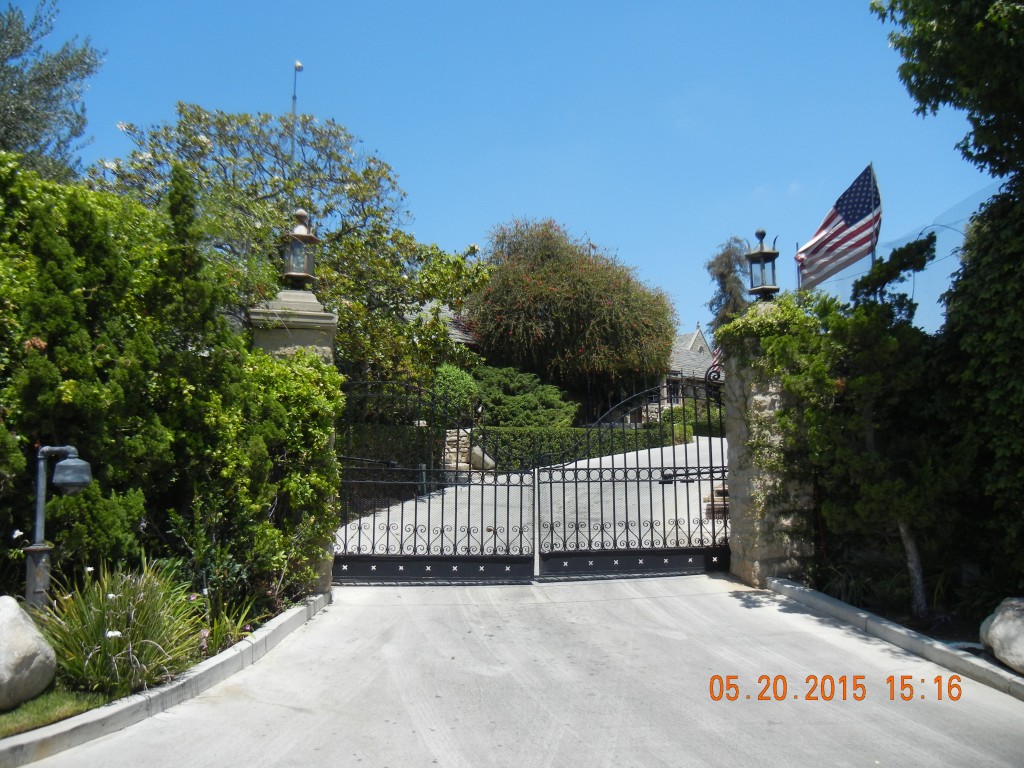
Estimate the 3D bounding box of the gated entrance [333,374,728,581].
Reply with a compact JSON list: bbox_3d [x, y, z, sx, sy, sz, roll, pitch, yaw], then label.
[{"bbox_3d":[0.306,1.040,10.030,4.630,2.300,0.180,1,-5,-11],"label":"gated entrance"}]

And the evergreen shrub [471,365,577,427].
[{"bbox_3d":[0.327,0.400,21.500,2.450,1.600,2.200,0,-5,0],"label":"evergreen shrub"}]

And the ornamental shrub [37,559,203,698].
[{"bbox_3d":[-2.426,1.478,5.500,0.920,0.720,0.850,0,-5,0],"label":"ornamental shrub"}]

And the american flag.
[{"bbox_3d":[4.341,-2.081,11.800,1.120,1.600,0.500,-1,-5,14],"label":"american flag"}]

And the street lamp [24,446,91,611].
[{"bbox_3d":[-3.475,1.122,6.800,0.460,1.300,0.280,-1,-5,14],"label":"street lamp"}]

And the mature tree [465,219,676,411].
[{"bbox_3d":[1.912,-2.010,29.000,6.600,6.200,6.300,0,-5,0],"label":"mature tree"}]

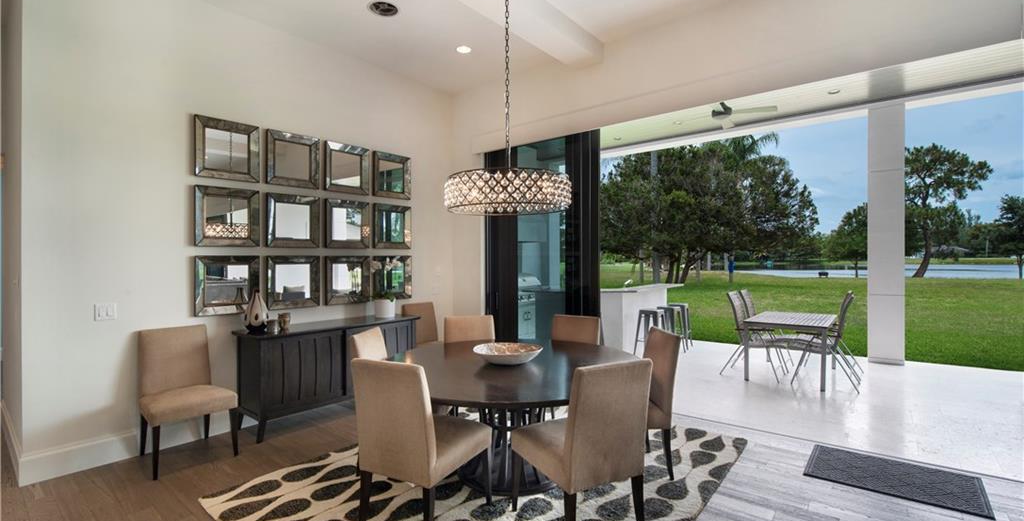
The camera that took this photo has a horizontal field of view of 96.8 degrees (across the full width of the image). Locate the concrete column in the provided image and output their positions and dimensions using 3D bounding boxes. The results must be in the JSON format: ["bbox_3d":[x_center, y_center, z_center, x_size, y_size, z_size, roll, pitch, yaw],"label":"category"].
[{"bbox_3d":[5.490,-0.380,6.681,0.422,3.727,0.422,-1,0,38],"label":"concrete column"}]

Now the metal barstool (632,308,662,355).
[{"bbox_3d":[2.139,1.134,6.946,0.408,0.740,0.408,-1,0,38],"label":"metal barstool"}]

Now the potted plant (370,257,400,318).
[{"bbox_3d":[-1.392,0.297,5.020,0.300,0.660,0.330,0,0,0],"label":"potted plant"}]

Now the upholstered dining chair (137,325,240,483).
[{"bbox_3d":[-2.491,1.022,3.475,0.610,0.960,0.530,0,0,41],"label":"upholstered dining chair"}]

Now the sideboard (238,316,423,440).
[{"bbox_3d":[-1.762,1.079,4.590,0.520,0.873,1.767,-1,0,38],"label":"sideboard"}]

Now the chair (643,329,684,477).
[{"bbox_3d":[0.814,1.009,3.308,0.667,0.973,0.543,0,0,-4],"label":"chair"}]

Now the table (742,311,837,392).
[{"bbox_3d":[3.564,1.096,5.766,0.850,0.720,1.400,0,0,38],"label":"table"}]

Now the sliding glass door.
[{"bbox_3d":[0.320,0.031,5.602,1.648,2.955,0.178,-1,0,38],"label":"sliding glass door"}]

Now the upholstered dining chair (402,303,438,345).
[{"bbox_3d":[-0.943,1.002,5.361,0.610,0.960,0.520,0,0,38],"label":"upholstered dining chair"}]

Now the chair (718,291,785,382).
[{"bbox_3d":[3.159,0.957,5.910,0.728,1.072,0.557,-1,0,38],"label":"chair"}]

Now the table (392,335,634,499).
[{"bbox_3d":[0.007,1.098,3.277,1.850,0.747,1.850,0,0,0],"label":"table"}]

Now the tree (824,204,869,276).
[{"bbox_3d":[29.292,-1.839,38.000,5.500,6.500,5.500,0,0,38],"label":"tree"}]

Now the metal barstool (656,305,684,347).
[{"bbox_3d":[2.459,1.103,7.180,0.410,0.710,0.410,0,0,38],"label":"metal barstool"}]

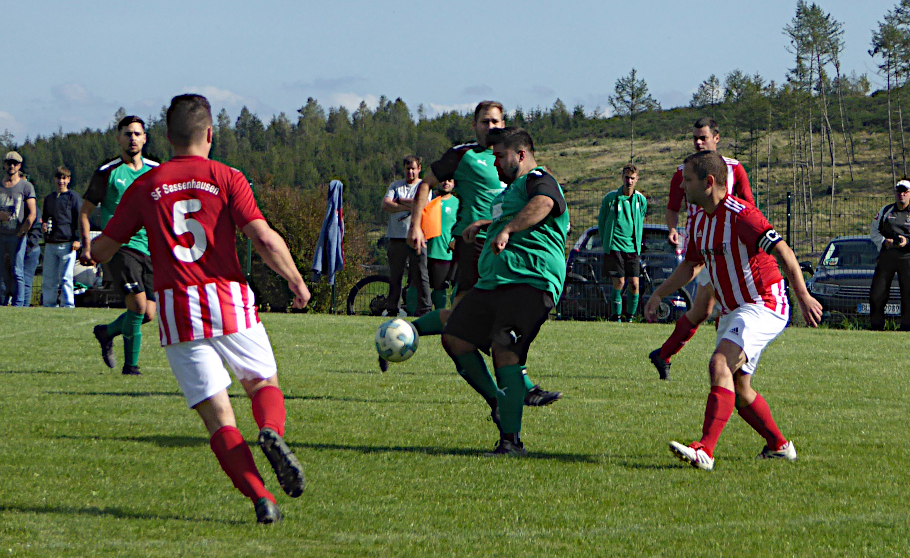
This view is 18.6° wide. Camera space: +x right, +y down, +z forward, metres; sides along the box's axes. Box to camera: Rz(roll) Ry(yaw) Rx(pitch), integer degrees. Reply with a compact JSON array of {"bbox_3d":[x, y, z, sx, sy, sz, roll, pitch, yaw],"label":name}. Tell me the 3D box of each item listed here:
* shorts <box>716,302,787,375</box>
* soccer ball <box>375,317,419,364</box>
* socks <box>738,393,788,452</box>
[{"bbox_3d":[1.497,0.260,14.050,0.360,0.430,0.360,0,2,-41],"label":"shorts"},{"bbox_3d":[-0.292,0.312,14.050,0.220,0.220,0.220,1,1,0],"label":"soccer ball"},{"bbox_3d":[1.542,0.726,13.980,0.125,0.340,0.115,-13,38,23],"label":"socks"}]

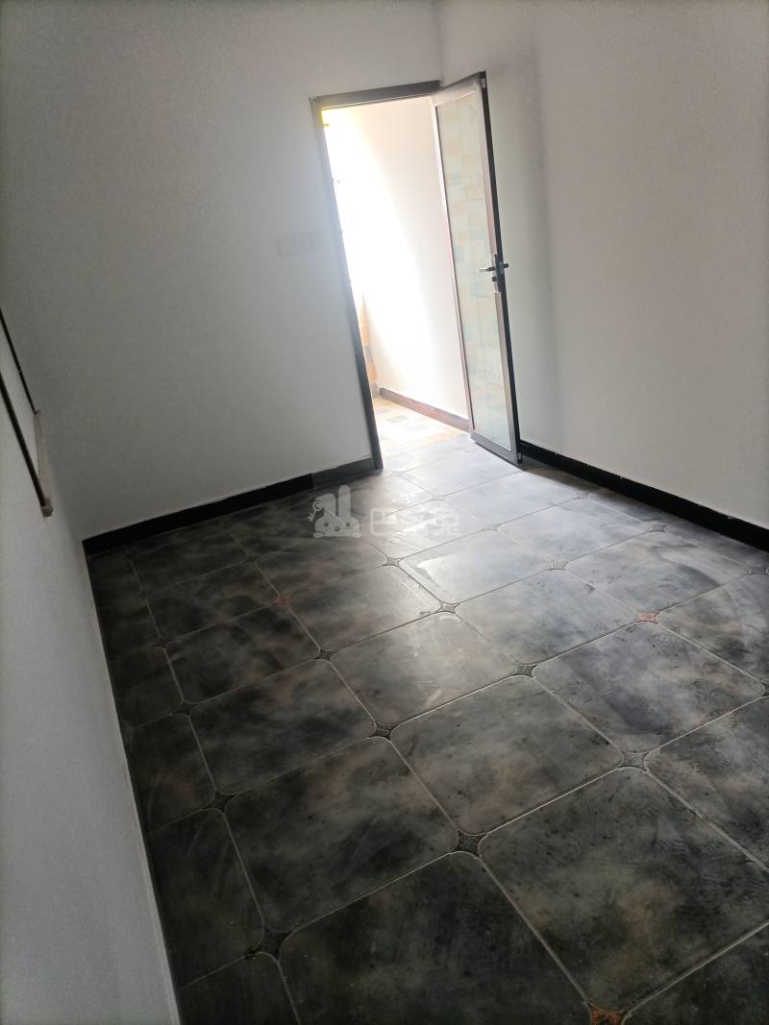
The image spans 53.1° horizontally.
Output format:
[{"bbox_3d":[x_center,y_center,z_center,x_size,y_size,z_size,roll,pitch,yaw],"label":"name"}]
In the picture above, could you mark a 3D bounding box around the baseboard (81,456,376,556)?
[{"bbox_3d":[-0.799,-0.055,4.190,1.630,0.087,0.020,-18,24,-19],"label":"baseboard"}]

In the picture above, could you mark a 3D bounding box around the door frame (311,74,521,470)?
[{"bbox_3d":[0.243,-1.194,4.103,0.747,1.998,0.644,-18,24,-19],"label":"door frame"}]

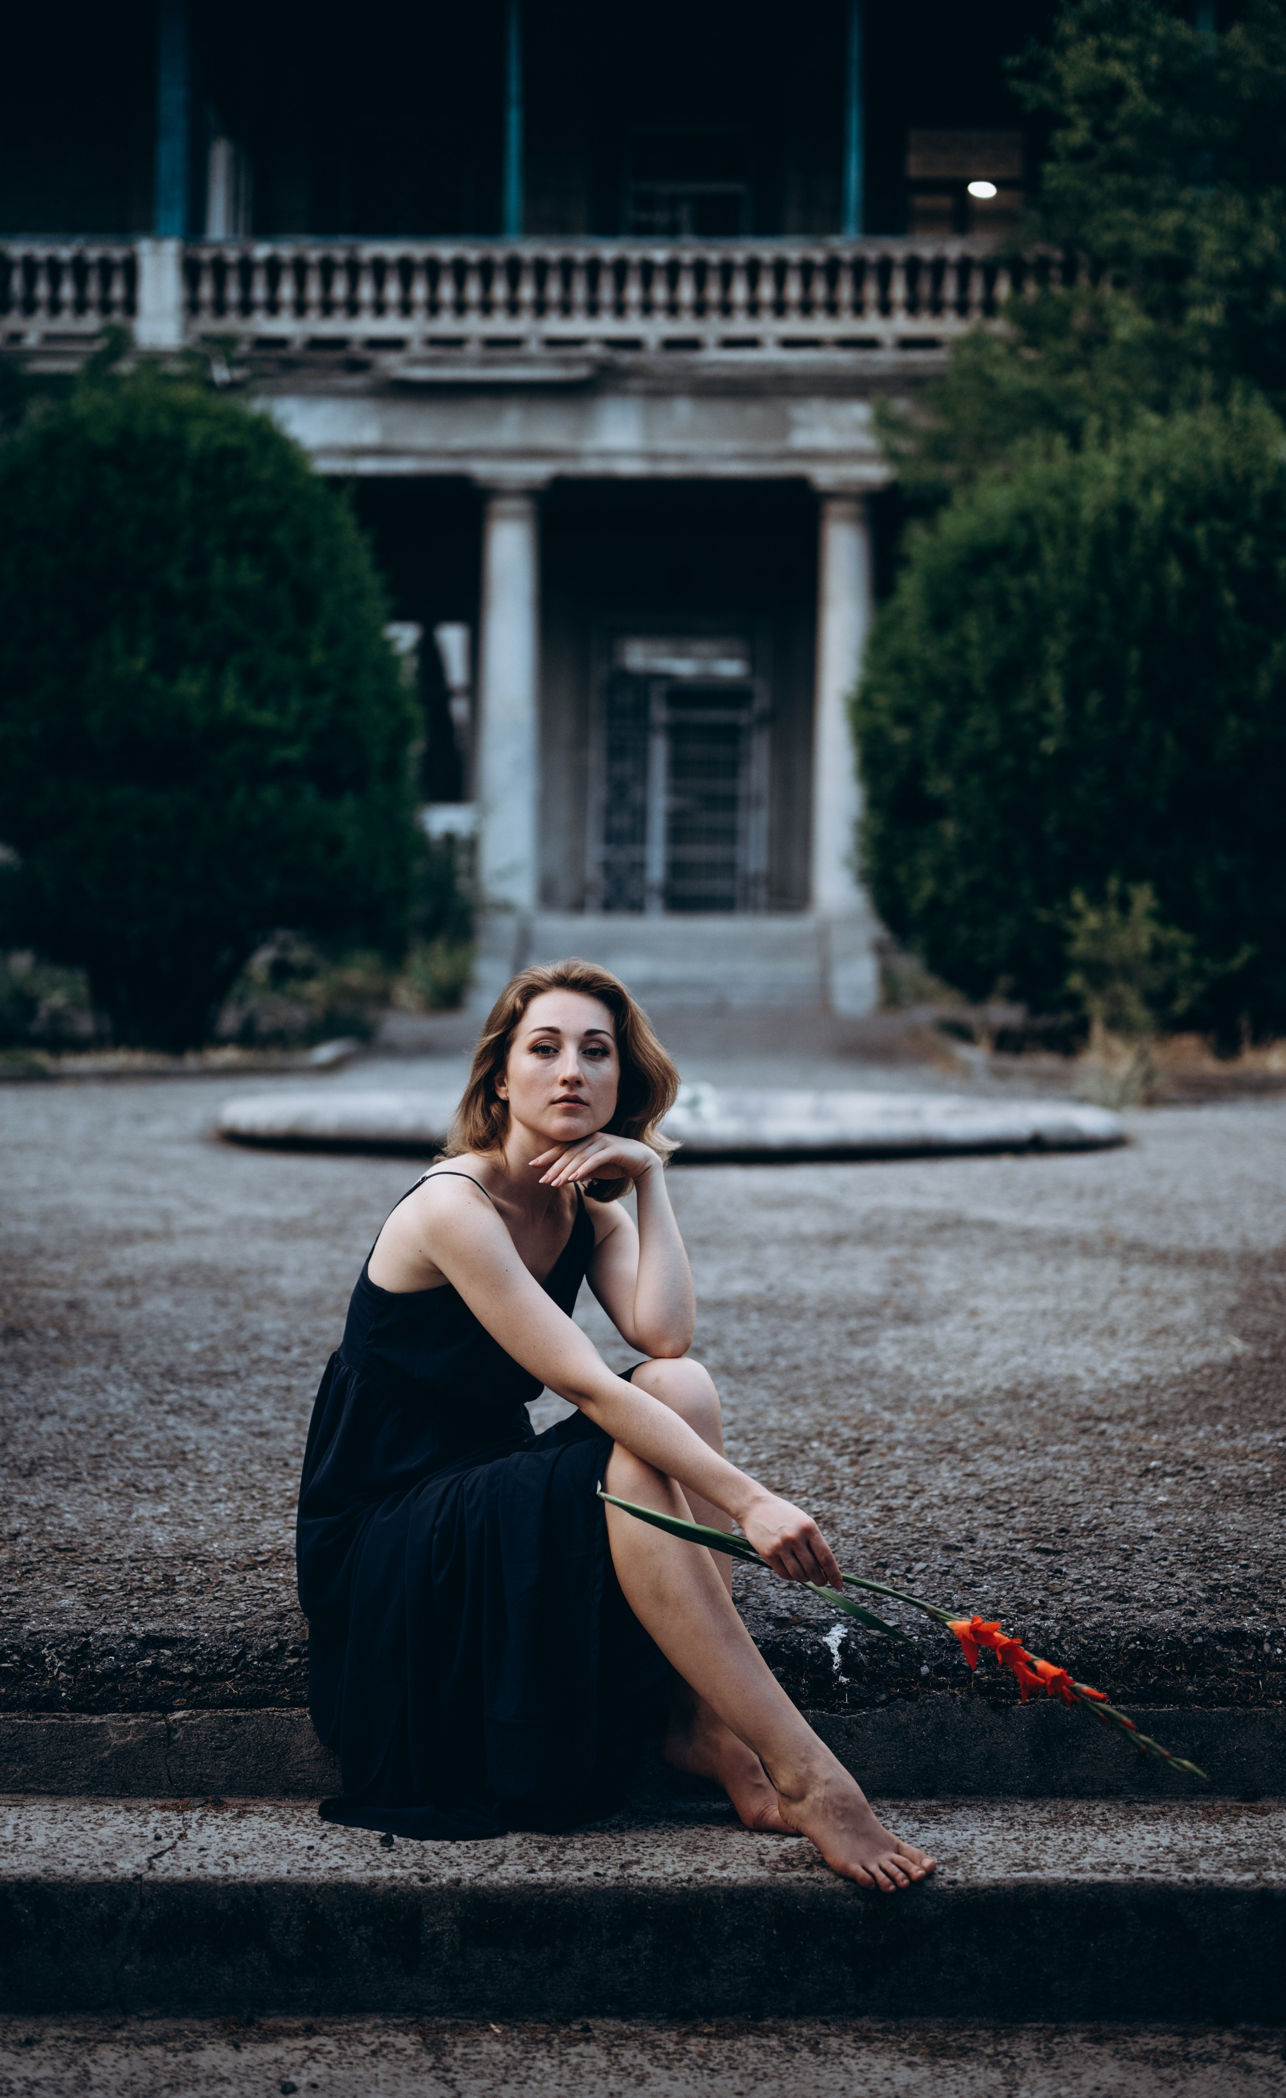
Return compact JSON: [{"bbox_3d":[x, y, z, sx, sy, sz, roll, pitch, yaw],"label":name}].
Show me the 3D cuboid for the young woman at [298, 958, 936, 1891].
[{"bbox_3d":[-0.040,0.400,3.430,0.820,1.000,0.500,3,3,43],"label":"young woman"}]

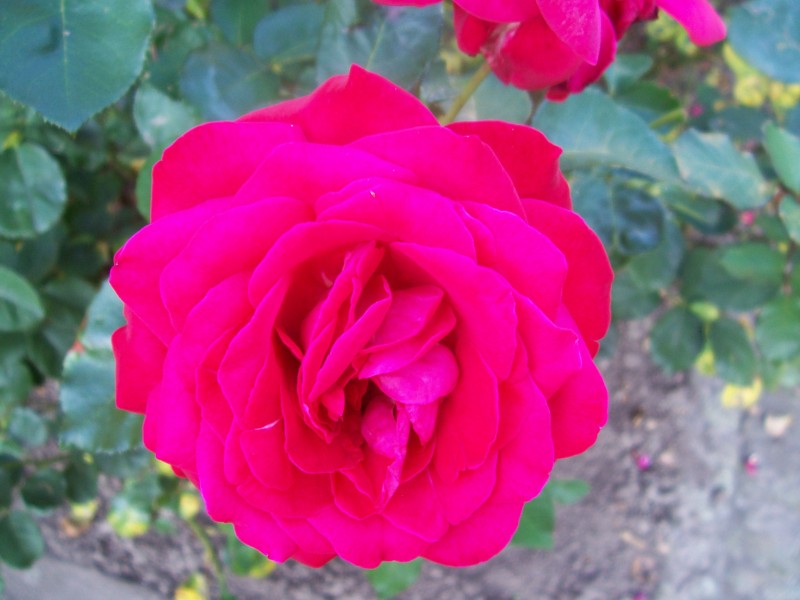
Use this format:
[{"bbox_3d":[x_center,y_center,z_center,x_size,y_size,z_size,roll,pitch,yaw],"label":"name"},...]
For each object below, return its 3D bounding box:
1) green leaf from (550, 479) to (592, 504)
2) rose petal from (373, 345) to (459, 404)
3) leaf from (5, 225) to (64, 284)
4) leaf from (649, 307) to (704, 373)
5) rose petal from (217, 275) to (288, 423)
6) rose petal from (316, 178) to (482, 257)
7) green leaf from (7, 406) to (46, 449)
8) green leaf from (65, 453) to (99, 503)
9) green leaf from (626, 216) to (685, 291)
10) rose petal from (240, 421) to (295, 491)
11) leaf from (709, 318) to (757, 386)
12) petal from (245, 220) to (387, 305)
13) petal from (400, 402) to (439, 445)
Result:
[{"bbox_3d":[0.095,0.110,0.450,0.028,0.007,0.016,-5,73,-2],"label":"green leaf"},{"bbox_3d":[0.004,0.017,0.182,0.020,0.015,0.011,13,33,-14],"label":"rose petal"},{"bbox_3d":[-0.200,-0.025,0.430,0.031,0.010,0.037,-17,72,-12],"label":"leaf"},{"bbox_3d":[0.176,0.026,0.500,0.034,0.010,0.048,6,69,2],"label":"leaf"},{"bbox_3d":[-0.034,0.012,0.181,0.016,0.036,0.013,17,-3,-30],"label":"rose petal"},{"bbox_3d":[0.000,-0.018,0.181,0.037,0.021,0.013,6,29,-3],"label":"rose petal"},{"bbox_3d":[-0.238,0.081,0.500,0.026,0.007,0.029,-36,65,-24],"label":"green leaf"},{"bbox_3d":[-0.174,0.097,0.430,0.020,0.010,0.028,-8,73,-2],"label":"green leaf"},{"bbox_3d":[0.122,-0.022,0.375,0.028,0.010,0.036,10,73,3],"label":"green leaf"},{"bbox_3d":[-0.031,0.036,0.183,0.013,0.017,0.008,-13,8,-10],"label":"rose petal"},{"bbox_3d":[0.212,0.033,0.500,0.028,0.007,0.046,-26,56,-15],"label":"leaf"},{"bbox_3d":[-0.019,-0.008,0.178,0.031,0.020,0.014,-24,26,-1],"label":"petal"},{"bbox_3d":[0.005,0.029,0.184,0.009,0.006,0.011,-11,78,-2],"label":"petal"}]

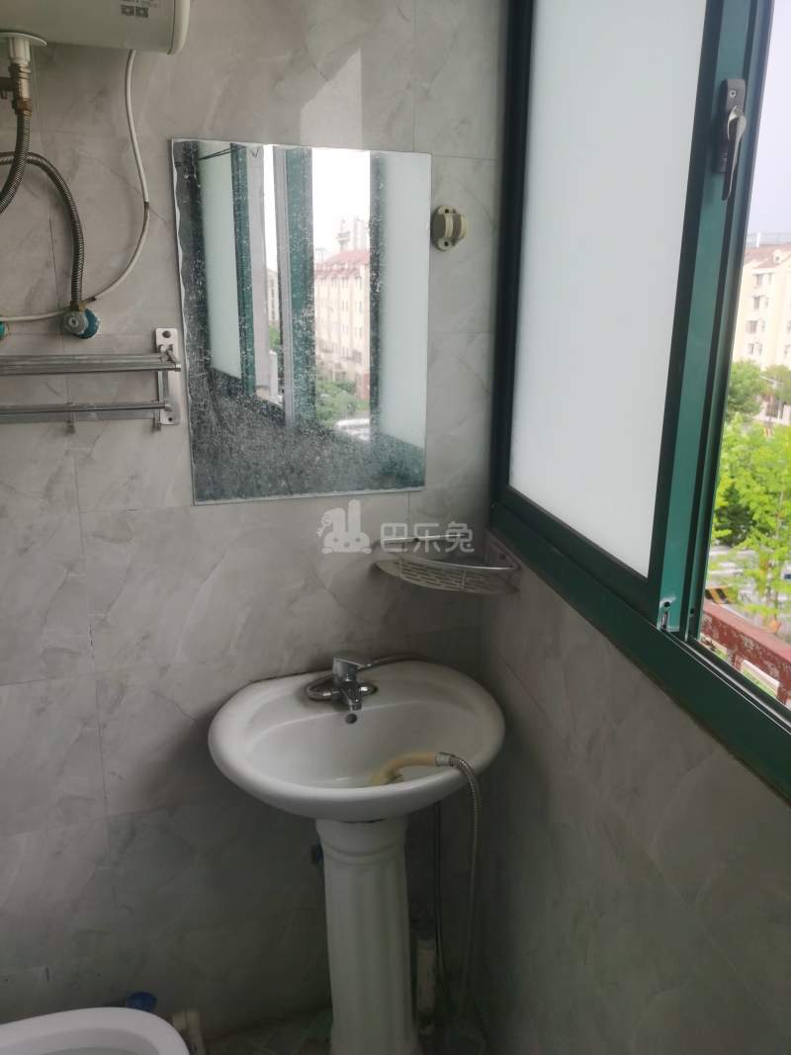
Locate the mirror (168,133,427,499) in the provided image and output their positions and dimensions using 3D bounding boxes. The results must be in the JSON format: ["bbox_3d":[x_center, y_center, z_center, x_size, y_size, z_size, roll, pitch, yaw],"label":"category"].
[{"bbox_3d":[-0.145,-0.345,1.450,0.443,0.603,0.020,-5,16,-18],"label":"mirror"}]

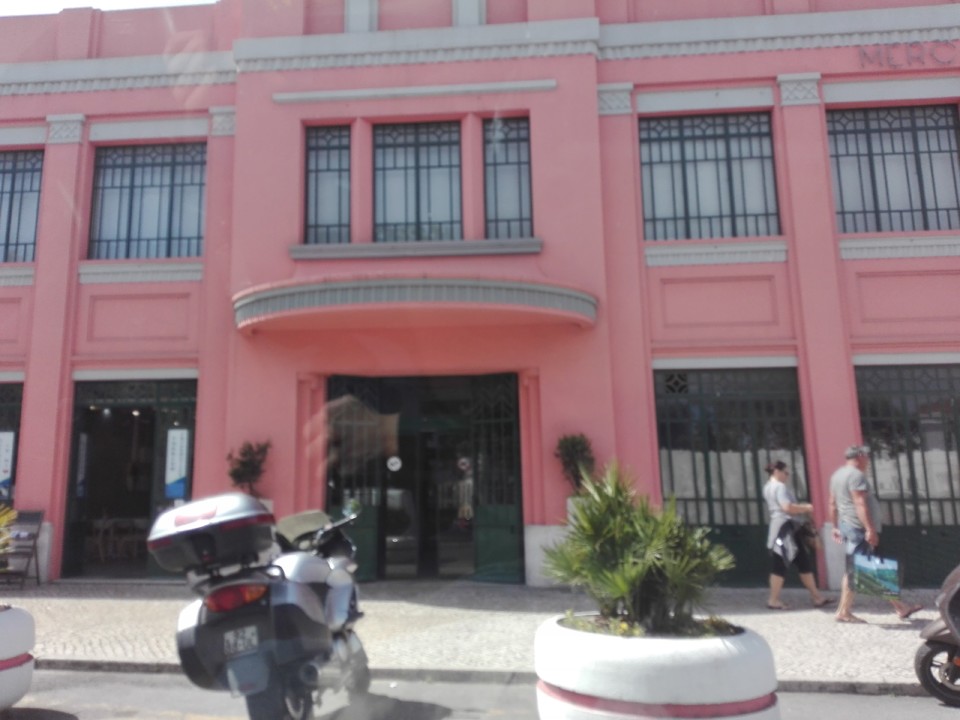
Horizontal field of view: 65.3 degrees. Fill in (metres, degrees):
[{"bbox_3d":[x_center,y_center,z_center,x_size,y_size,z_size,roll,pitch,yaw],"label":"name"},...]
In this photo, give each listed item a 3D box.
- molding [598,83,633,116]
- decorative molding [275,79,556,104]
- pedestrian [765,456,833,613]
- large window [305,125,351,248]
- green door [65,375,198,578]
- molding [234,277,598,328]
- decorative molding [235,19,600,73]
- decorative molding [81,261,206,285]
[{"bbox_3d":[1.934,-3.711,10.766,0.548,0.467,0.170,-2,-9,4],"label":"molding"},{"bbox_3d":[-0.918,-3.697,10.400,3.941,0.126,0.110,-1,-8,5],"label":"decorative molding"},{"bbox_3d":[3.587,1.959,8.461,0.660,1.609,0.500,0,-9,-6],"label":"pedestrian"},{"bbox_3d":[-2.121,-2.450,10.537,0.640,1.727,0.120,-1,-8,5],"label":"large window"},{"bbox_3d":[-4.925,1.661,10.644,1.860,2.771,0.150,-2,-9,4],"label":"green door"},{"bbox_3d":[-0.936,-0.752,9.705,4.939,0.358,1.050,-1,-9,4],"label":"molding"},{"bbox_3d":[-0.920,-4.345,10.529,5.122,0.509,0.220,-1,-8,5],"label":"decorative molding"},{"bbox_3d":[-4.821,-1.236,10.739,1.830,0.293,0.150,-1,-8,5],"label":"decorative molding"}]

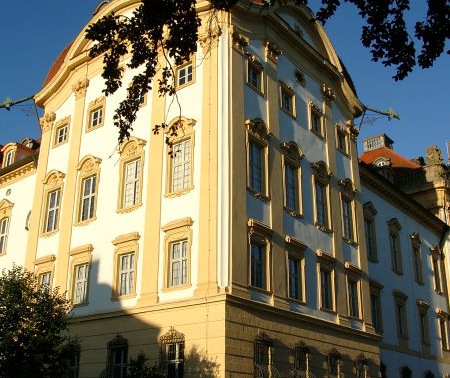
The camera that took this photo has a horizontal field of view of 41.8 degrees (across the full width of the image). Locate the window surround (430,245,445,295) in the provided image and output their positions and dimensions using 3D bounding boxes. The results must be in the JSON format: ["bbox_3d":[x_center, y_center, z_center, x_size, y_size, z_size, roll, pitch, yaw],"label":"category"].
[{"bbox_3d":[19.989,7.437,55.585,0.450,4.750,2.150,-16,-27,34],"label":"window surround"}]

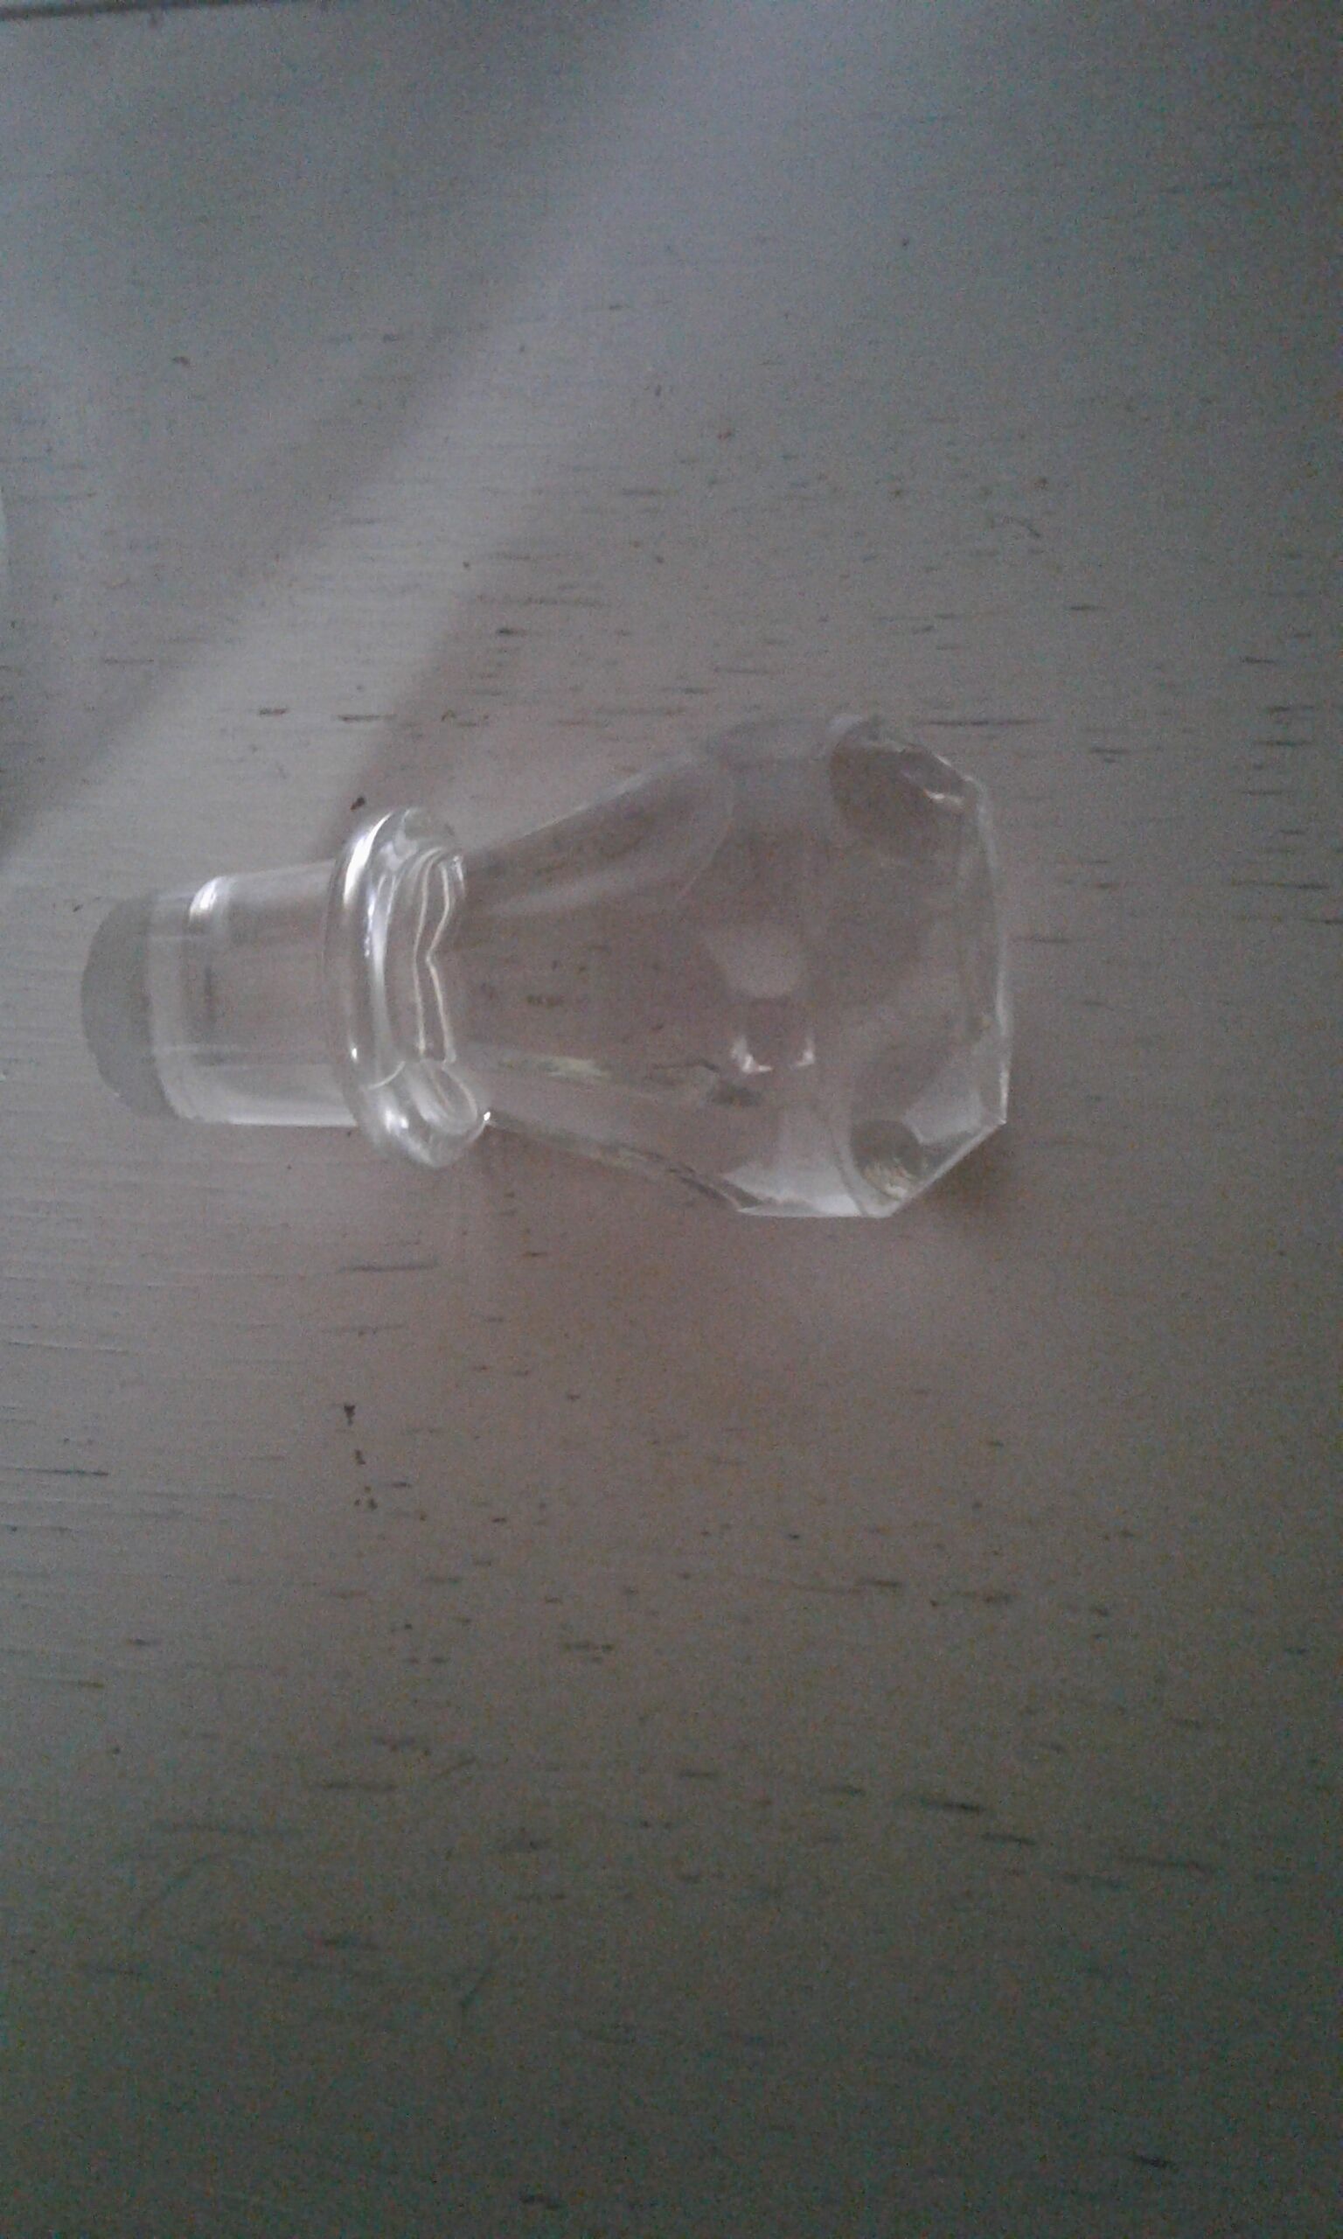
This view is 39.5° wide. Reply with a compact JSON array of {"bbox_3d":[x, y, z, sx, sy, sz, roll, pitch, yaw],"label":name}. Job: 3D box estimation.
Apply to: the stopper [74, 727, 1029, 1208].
[{"bbox_3d":[-0.012,-0.012,0.169,0.081,0.043,0.043,-2,74,17],"label":"stopper"}]

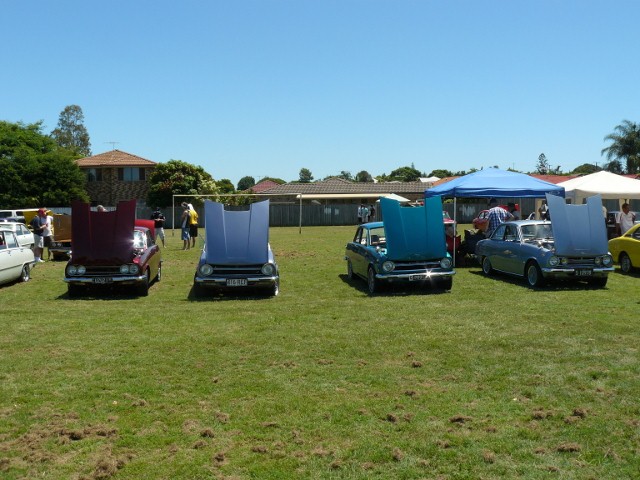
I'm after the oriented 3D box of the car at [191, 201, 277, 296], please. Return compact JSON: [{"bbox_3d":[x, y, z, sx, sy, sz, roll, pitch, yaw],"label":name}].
[{"bbox_3d":[-1.716,0.119,13.767,1.500,1.730,4.020,-1,3,-6],"label":"car"}]

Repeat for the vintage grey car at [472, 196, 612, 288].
[{"bbox_3d":[4.912,0.020,15.000,1.500,1.730,4.020,-1,3,-6],"label":"vintage grey car"}]

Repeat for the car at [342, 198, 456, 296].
[{"bbox_3d":[1.567,0.062,14.099,1.500,1.730,4.020,-1,3,-6],"label":"car"}]

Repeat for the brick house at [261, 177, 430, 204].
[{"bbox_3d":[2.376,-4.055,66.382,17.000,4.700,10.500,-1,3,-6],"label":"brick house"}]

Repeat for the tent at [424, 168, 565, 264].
[{"bbox_3d":[5.016,-0.719,19.822,3.050,2.750,3.050,0,3,-6],"label":"tent"}]

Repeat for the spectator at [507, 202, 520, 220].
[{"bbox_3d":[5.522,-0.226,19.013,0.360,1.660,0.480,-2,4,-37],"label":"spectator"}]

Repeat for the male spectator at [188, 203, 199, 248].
[{"bbox_3d":[-4.990,-0.566,26.302,0.350,1.750,0.460,2,4,37],"label":"male spectator"}]

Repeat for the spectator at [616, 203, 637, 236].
[{"bbox_3d":[8.380,-0.204,18.214,0.500,1.660,0.340,-1,3,-14],"label":"spectator"}]

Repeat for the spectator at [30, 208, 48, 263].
[{"bbox_3d":[-8.556,-0.150,20.315,0.450,1.650,0.500,0,3,6],"label":"spectator"}]

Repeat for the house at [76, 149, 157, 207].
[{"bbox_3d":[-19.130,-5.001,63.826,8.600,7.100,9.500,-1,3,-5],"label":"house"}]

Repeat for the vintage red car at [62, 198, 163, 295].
[{"bbox_3d":[-4.371,0.124,14.375,1.500,1.730,4.020,-1,3,-9],"label":"vintage red car"}]

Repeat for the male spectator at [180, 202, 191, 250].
[{"bbox_3d":[-5.075,-0.516,25.103,0.350,1.770,0.450,1,3,28],"label":"male spectator"}]

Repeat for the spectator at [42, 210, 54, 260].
[{"bbox_3d":[-8.689,-0.228,21.289,0.520,1.710,0.380,1,3,24],"label":"spectator"}]

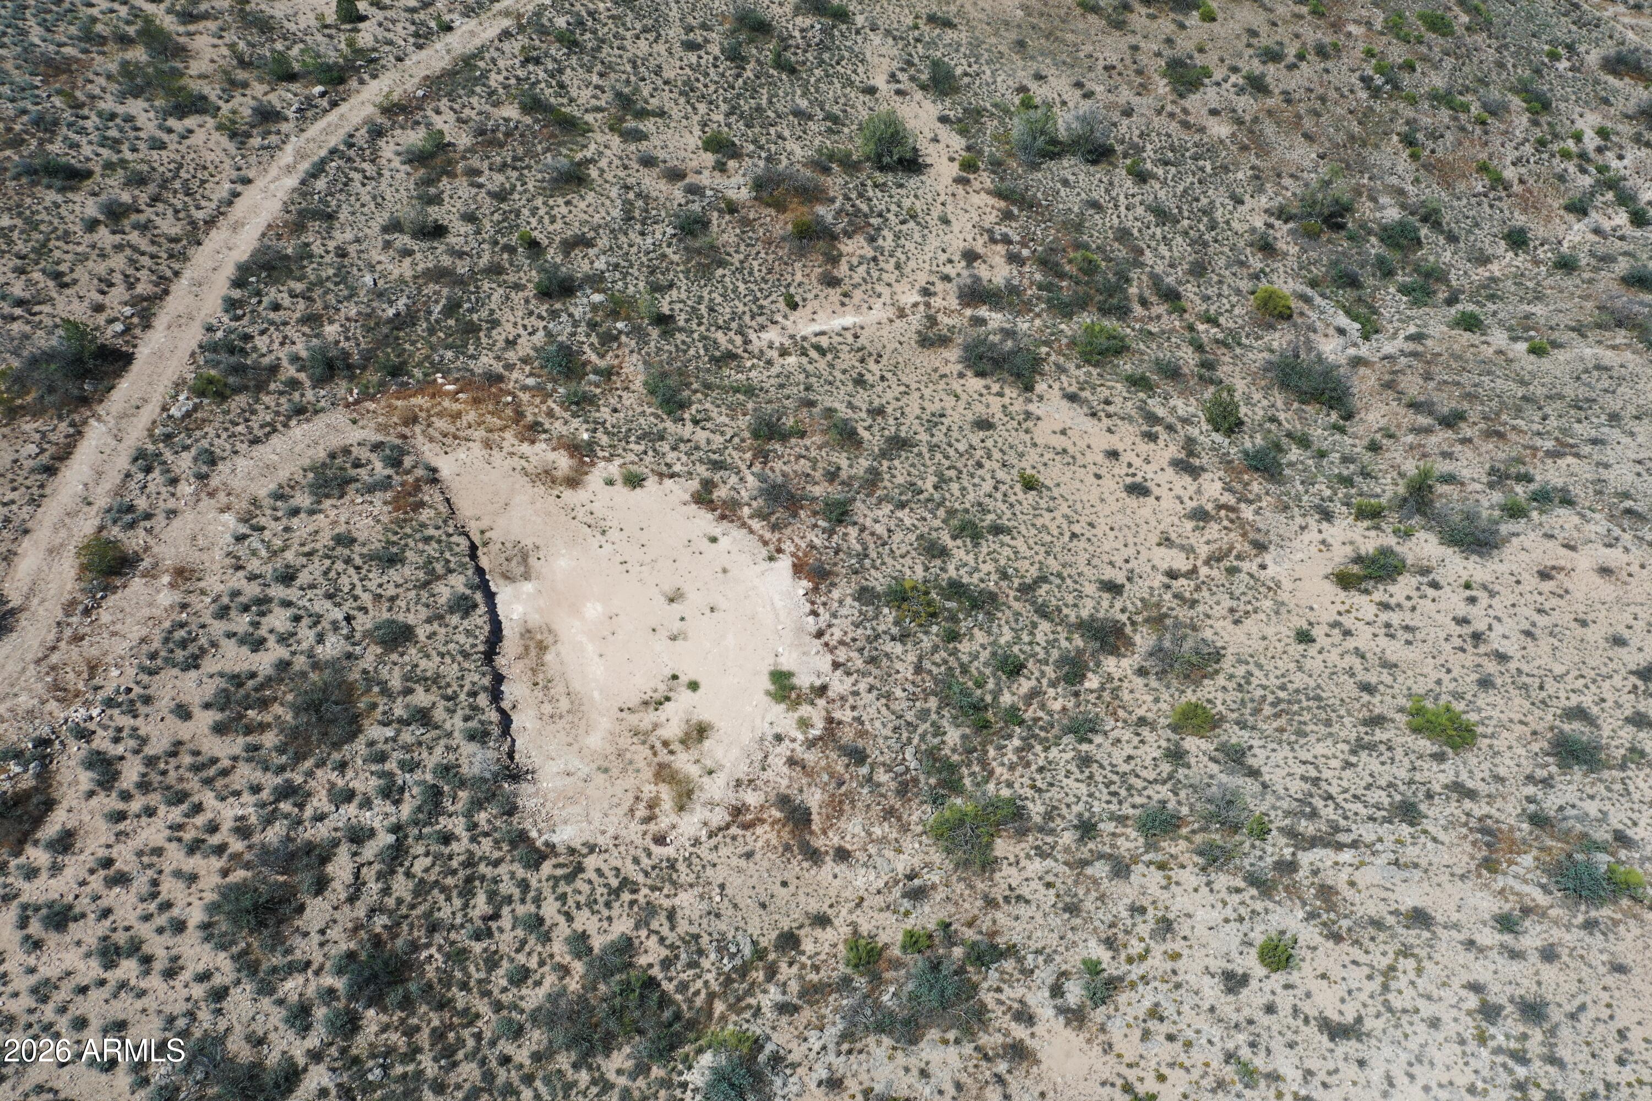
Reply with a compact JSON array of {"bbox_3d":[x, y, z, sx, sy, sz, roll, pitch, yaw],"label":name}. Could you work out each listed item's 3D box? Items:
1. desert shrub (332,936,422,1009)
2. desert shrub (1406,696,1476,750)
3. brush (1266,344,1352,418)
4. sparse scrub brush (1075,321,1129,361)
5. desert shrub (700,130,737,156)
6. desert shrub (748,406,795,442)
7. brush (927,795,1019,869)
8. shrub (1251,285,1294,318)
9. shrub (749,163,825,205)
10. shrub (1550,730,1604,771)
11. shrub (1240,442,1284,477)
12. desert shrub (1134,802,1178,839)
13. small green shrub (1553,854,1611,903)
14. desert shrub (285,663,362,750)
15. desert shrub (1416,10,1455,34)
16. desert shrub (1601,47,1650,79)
[{"bbox_3d":[-13.920,13.085,39.820,2.780,1.670,2.410,0,46,0],"label":"desert shrub"},{"bbox_3d":[23.660,6.660,49.430,2.540,1.460,2.410,29,52,26],"label":"desert shrub"},{"bbox_3d":[22.797,-8.017,60.439,3.930,2.360,3.930,0,46,0],"label":"brush"},{"bbox_3d":[13.547,-10.228,63.021,2.670,1.650,2.430,0,46,0],"label":"sparse scrub brush"},{"bbox_3d":[-6.820,-25.790,81.350,2.280,1.420,2.170,-4,46,-4],"label":"desert shrub"},{"bbox_3d":[-2.585,-6.034,61.273,2.277,1.251,1.936,-2,43,-2],"label":"desert shrub"},{"bbox_3d":[5.036,9.634,43.977,3.136,1.923,2.509,8,44,8],"label":"brush"},{"bbox_3d":[25.590,-14.220,73.510,2.290,1.730,2.290,18,51,15],"label":"shrub"},{"bbox_3d":[-2.190,-20.744,72.685,4.220,2.110,2.960,0,46,0],"label":"shrub"},{"bbox_3d":[28.470,7.590,48.740,1.990,1.150,1.890,35,55,30],"label":"shrub"},{"bbox_3d":[19.479,-4.071,57.456,1.920,1.250,1.920,0,46,0],"label":"shrub"},{"bbox_3d":[12.030,9.830,46.700,1.570,0.900,1.380,18,48,17],"label":"desert shrub"},{"bbox_3d":[26.430,11.460,44.890,1.780,1.200,1.870,0,46,0],"label":"small green shrub"},{"bbox_3d":[-18.600,5.780,47.530,2.760,3.060,2.620,0,46,0],"label":"desert shrub"},{"bbox_3d":[46.251,-40.143,97.549,2.842,1.661,2.131,18,46,18],"label":"desert shrub"},{"bbox_3d":[51.801,-31.578,83.241,3.110,1.710,3.110,0,46,0],"label":"desert shrub"}]

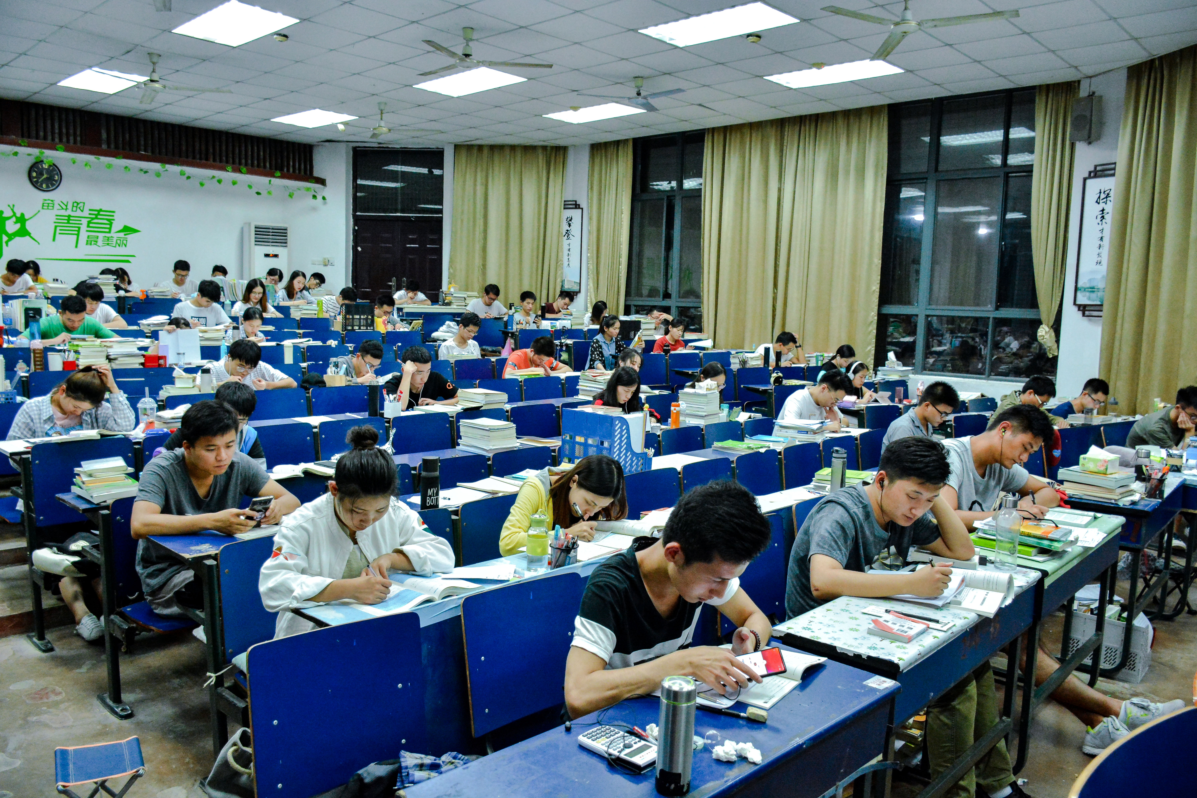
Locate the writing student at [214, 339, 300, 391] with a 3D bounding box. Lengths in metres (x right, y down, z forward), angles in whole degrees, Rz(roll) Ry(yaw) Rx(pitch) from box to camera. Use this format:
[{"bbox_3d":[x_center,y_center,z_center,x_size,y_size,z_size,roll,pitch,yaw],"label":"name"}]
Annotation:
[{"bbox_3d":[-2.439,0.087,6.336,0.700,1.000,0.580,7,8,44],"label":"writing student"}]

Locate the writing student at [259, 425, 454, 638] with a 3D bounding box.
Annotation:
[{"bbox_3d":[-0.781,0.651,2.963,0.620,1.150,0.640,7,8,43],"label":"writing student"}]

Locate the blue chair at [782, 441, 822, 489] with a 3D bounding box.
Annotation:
[{"bbox_3d":[1.411,0.695,5.621,0.420,0.790,0.470,7,8,43],"label":"blue chair"}]

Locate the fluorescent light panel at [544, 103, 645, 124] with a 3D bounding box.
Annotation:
[{"bbox_3d":[-0.049,-3.258,10.201,1.170,0.070,0.570,7,9,43],"label":"fluorescent light panel"}]

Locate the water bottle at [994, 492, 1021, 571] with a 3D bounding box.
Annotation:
[{"bbox_3d":[1.288,0.417,2.823,0.070,0.235,0.070,7,9,43],"label":"water bottle"}]

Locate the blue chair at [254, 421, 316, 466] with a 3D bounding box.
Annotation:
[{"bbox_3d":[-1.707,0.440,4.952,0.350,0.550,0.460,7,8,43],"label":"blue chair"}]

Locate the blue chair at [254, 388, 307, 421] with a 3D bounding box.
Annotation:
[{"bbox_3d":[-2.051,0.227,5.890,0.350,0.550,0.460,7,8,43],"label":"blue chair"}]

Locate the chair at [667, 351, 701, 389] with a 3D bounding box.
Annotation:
[{"bbox_3d":[1.052,-0.096,9.888,0.470,0.790,0.420,-3,7,-33],"label":"chair"}]

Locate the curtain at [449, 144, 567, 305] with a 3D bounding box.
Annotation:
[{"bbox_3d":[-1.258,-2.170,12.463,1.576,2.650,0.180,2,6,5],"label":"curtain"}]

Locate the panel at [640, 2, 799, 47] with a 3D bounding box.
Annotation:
[{"bbox_3d":[0.913,-2.897,6.902,1.190,0.090,0.600,7,8,43],"label":"panel"}]

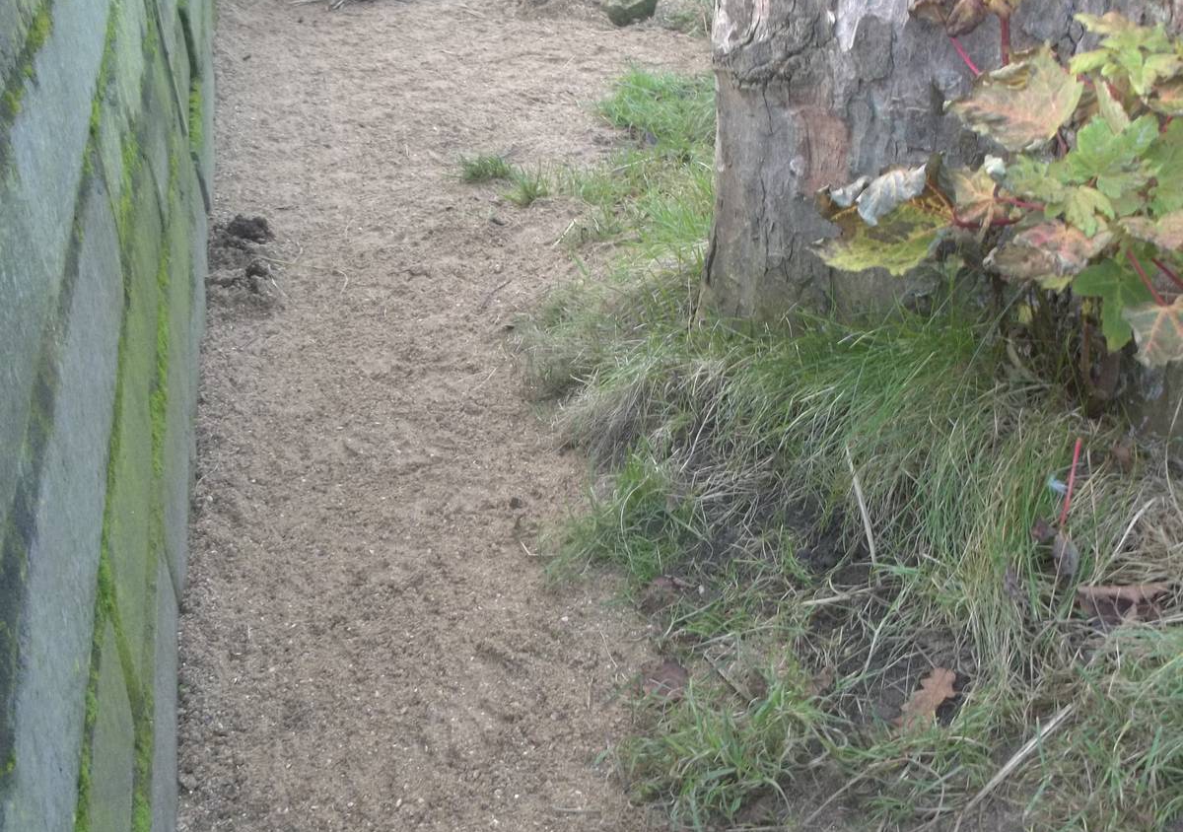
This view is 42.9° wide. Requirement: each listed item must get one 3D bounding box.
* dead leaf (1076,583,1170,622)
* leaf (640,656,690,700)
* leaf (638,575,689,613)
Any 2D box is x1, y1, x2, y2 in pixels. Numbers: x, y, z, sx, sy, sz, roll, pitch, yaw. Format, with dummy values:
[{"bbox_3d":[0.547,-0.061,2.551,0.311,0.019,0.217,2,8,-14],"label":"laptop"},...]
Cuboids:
[{"bbox_3d":[0.728,0.256,2.060,0.130,0.045,0.060,-3,30,0],"label":"dead leaf"},{"bbox_3d":[0.102,0.369,2.110,0.070,0.025,0.070,-3,30,0],"label":"leaf"},{"bbox_3d":[0.108,0.267,2.250,0.075,0.035,0.065,-3,30,0],"label":"leaf"}]

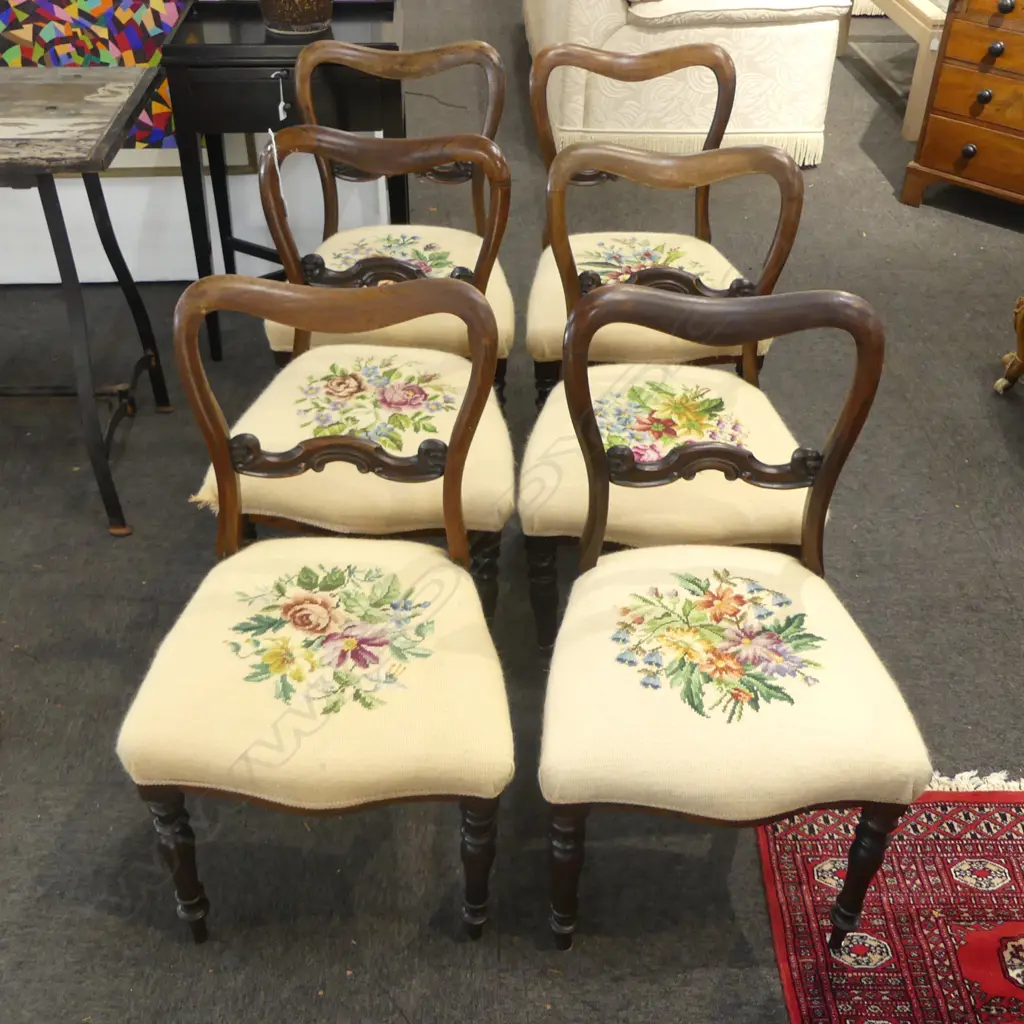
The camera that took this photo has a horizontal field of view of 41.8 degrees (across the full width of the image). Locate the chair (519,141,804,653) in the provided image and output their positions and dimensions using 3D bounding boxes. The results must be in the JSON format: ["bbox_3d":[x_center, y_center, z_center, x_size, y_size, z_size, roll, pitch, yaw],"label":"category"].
[{"bbox_3d":[0.258,-0.142,2.270,0.485,0.840,0.505,2,35,1],"label":"chair"}]

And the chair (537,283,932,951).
[{"bbox_3d":[0.274,0.175,1.819,0.485,0.840,0.505,1,35,-1],"label":"chair"}]

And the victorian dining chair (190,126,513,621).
[{"bbox_3d":[-0.228,-0.172,2.299,0.485,0.840,0.505,3,35,2],"label":"victorian dining chair"}]

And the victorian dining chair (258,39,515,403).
[{"bbox_3d":[-0.239,-0.491,2.824,0.502,0.854,0.516,1,34,0],"label":"victorian dining chair"}]

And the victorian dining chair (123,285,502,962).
[{"bbox_3d":[-0.241,0.161,1.823,0.485,0.840,0.505,1,35,0],"label":"victorian dining chair"}]

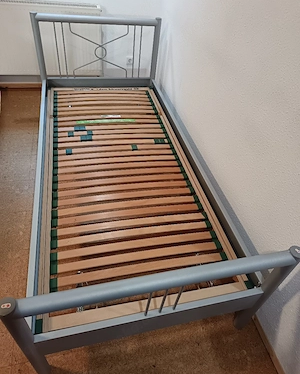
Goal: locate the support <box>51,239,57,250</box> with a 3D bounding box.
[{"bbox_3d":[-0.443,0.266,1.283,0.036,0.025,0.055,-5,46,-14],"label":"support"}]

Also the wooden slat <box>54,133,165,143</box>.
[{"bbox_3d":[-0.255,-0.345,1.925,0.750,0.022,0.037,-5,47,-14],"label":"wooden slat"}]

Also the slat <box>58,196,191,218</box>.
[{"bbox_3d":[-0.108,0.098,1.498,0.765,0.021,0.038,-5,46,-14],"label":"slat"}]

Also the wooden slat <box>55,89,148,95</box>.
[{"bbox_3d":[-0.399,-0.805,2.358,0.750,0.022,0.037,-5,47,-14],"label":"wooden slat"}]

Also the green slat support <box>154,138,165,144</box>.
[{"bbox_3d":[0.067,-0.324,1.949,0.073,0.018,0.046,-5,46,-14],"label":"green slat support"}]

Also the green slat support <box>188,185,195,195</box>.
[{"bbox_3d":[0.252,0.022,1.643,0.036,0.025,0.055,-5,46,-14],"label":"green slat support"}]

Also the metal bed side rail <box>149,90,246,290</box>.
[{"bbox_3d":[0.220,-0.207,1.902,0.042,0.060,1.950,-5,46,-14],"label":"metal bed side rail"}]

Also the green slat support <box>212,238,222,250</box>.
[{"bbox_3d":[0.340,0.288,1.399,0.035,0.030,0.050,-5,47,-14],"label":"green slat support"}]

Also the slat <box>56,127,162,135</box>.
[{"bbox_3d":[-0.269,-0.389,1.967,0.750,0.022,0.037,-5,47,-14],"label":"slat"}]

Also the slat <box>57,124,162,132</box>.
[{"bbox_3d":[-0.278,-0.430,2.006,0.765,0.021,0.038,-5,46,-14],"label":"slat"}]

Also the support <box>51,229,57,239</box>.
[{"bbox_3d":[-0.456,0.226,1.321,0.036,0.025,0.055,-5,46,-14],"label":"support"}]

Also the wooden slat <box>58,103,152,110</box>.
[{"bbox_3d":[-0.343,-0.625,2.189,0.750,0.022,0.037,-5,47,-14],"label":"wooden slat"}]

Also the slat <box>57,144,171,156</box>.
[{"bbox_3d":[-0.227,-0.257,1.843,0.750,0.022,0.037,-5,47,-14],"label":"slat"}]

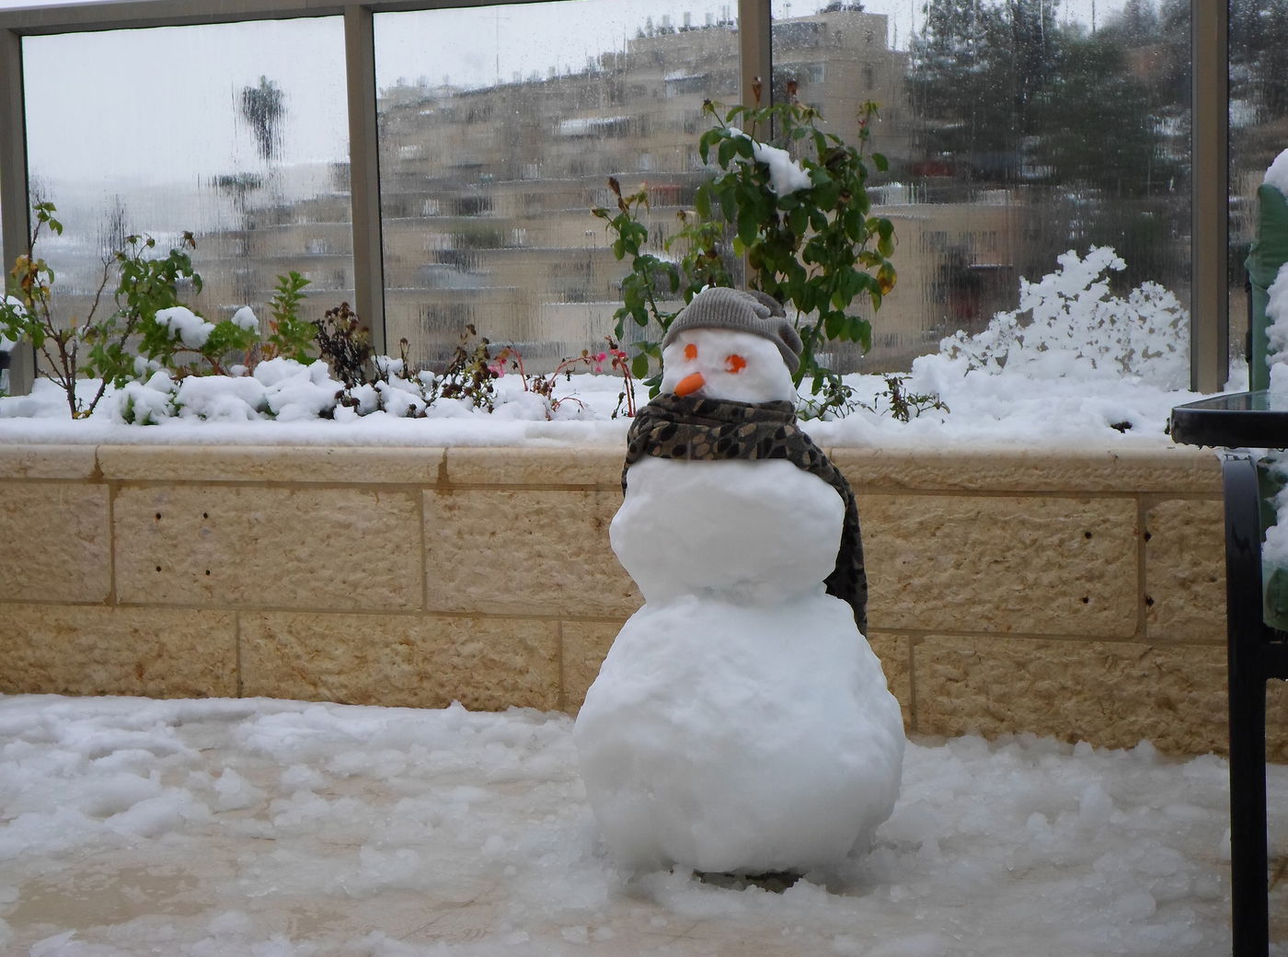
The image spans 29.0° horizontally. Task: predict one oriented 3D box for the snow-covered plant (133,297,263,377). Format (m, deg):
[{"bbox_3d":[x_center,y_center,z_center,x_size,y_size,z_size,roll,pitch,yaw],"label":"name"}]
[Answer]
[{"bbox_3d":[-0.991,-0.306,5.550,0.270,0.190,0.220,1,5,22],"label":"snow-covered plant"}]

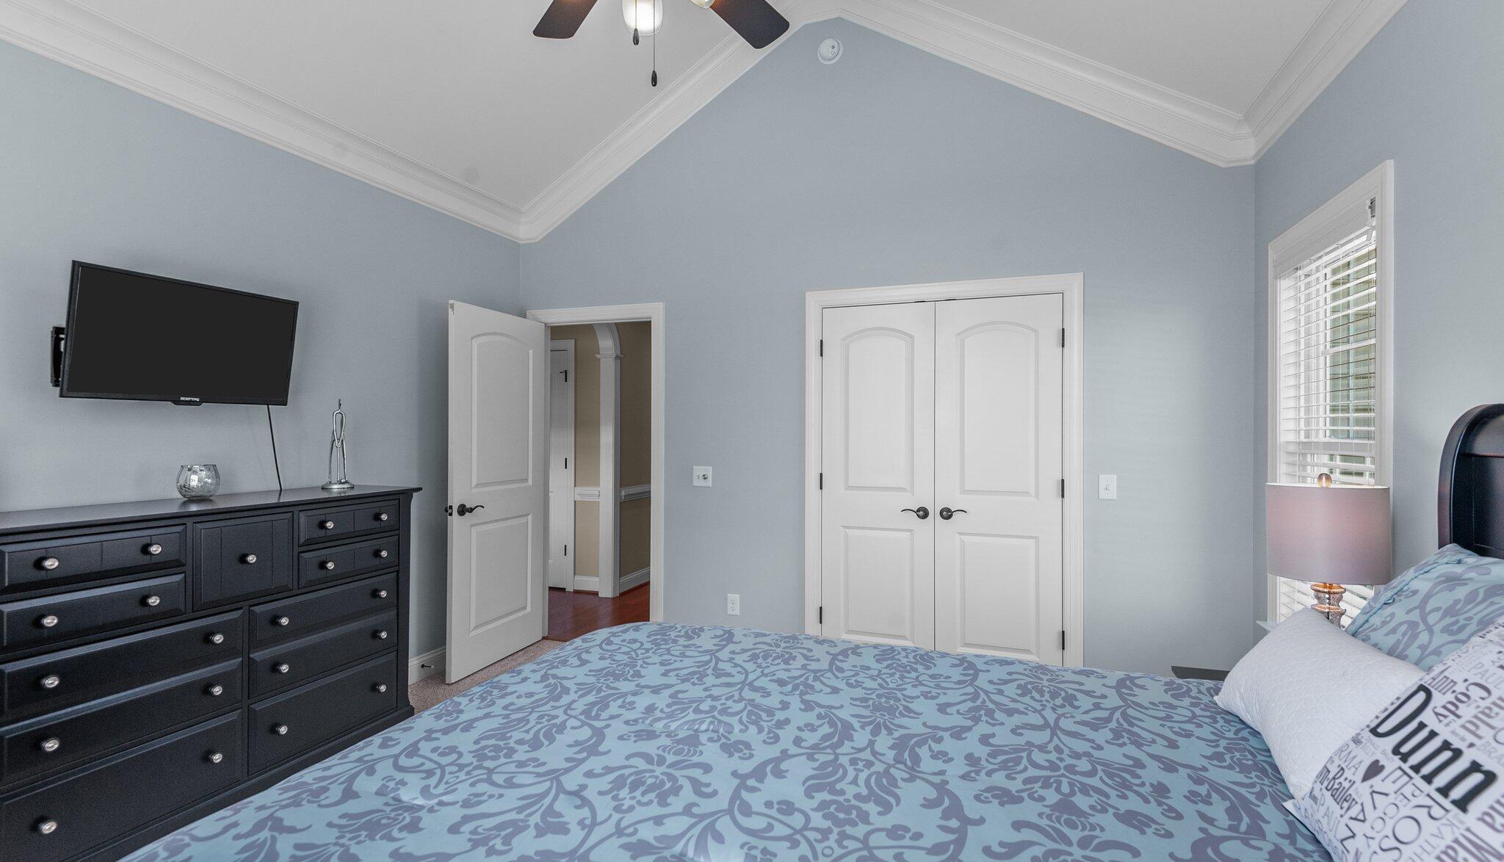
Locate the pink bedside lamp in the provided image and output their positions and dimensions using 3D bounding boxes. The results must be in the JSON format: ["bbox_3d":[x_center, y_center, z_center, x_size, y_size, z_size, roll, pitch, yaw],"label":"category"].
[{"bbox_3d":[1.616,0.450,1.882,0.266,0.663,0.266,0,0,20],"label":"pink bedside lamp"}]

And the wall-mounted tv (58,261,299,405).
[{"bbox_3d":[-2.079,-0.324,2.474,0.070,0.440,0.732,9,3,18],"label":"wall-mounted tv"}]

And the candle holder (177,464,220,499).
[{"bbox_3d":[-2.135,0.195,2.575,0.127,0.128,0.127,0,0,20],"label":"candle holder"}]

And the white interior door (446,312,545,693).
[{"bbox_3d":[-1.491,0.333,3.950,0.045,2.032,0.758,0,0,21],"label":"white interior door"}]

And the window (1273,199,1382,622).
[{"bbox_3d":[2.035,0.046,2.366,0.090,1.480,0.820,0,0,20],"label":"window"}]

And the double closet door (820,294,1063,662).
[{"bbox_3d":[0.966,0.340,3.523,1.213,2.032,0.050,0,0,20],"label":"double closet door"}]

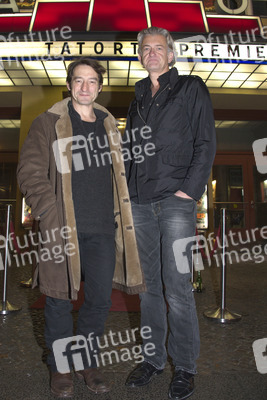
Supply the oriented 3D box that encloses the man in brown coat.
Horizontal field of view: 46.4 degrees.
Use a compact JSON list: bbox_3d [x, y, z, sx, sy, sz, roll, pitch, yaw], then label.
[{"bbox_3d":[-0.280,0.068,1.700,0.670,1.740,0.420,1,-3,-9],"label":"man in brown coat"}]

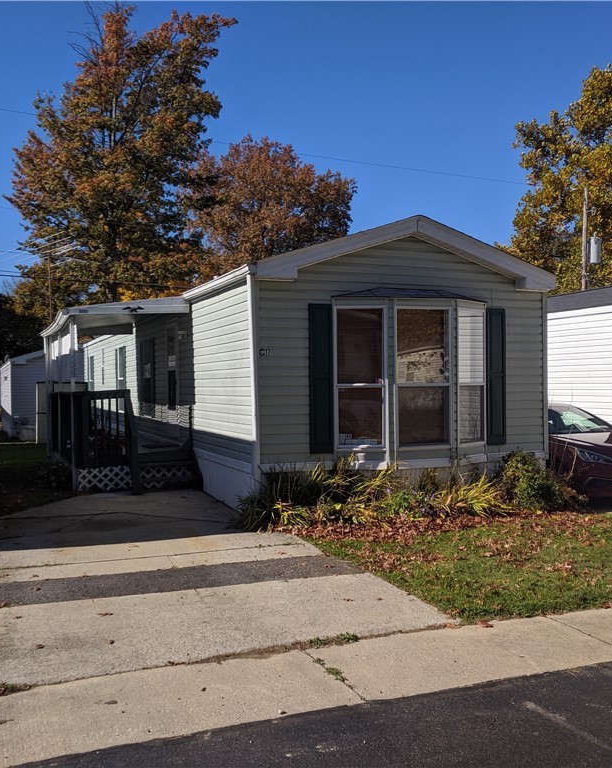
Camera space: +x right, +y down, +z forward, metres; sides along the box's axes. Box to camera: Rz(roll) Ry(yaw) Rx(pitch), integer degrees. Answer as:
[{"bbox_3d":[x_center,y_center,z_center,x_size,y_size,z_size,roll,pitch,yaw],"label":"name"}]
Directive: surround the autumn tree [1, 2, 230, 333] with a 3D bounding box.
[{"bbox_3d":[-6.600,-5.800,27.500,8.200,15.600,8.000,-1,0,-23],"label":"autumn tree"}]

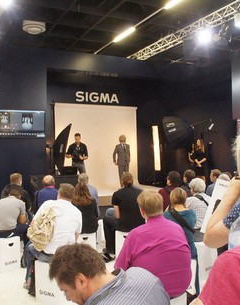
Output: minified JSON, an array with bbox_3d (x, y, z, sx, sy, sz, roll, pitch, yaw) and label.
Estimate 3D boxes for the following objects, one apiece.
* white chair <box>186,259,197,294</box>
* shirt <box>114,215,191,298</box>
[{"bbox_3d":[0.693,1.333,3.850,0.300,0.440,0.300,-1,1,0],"label":"white chair"},{"bbox_3d":[0.265,0.803,2.850,0.600,0.630,0.420,-1,1,-9],"label":"shirt"}]

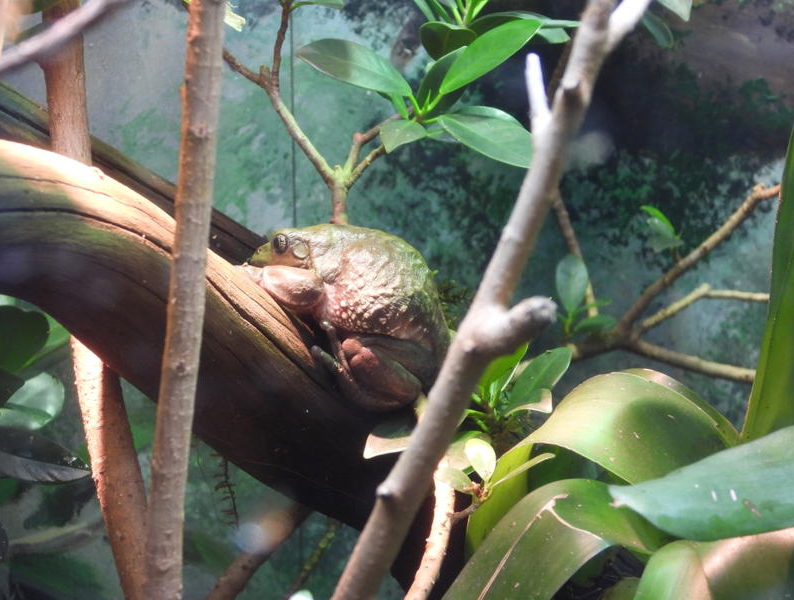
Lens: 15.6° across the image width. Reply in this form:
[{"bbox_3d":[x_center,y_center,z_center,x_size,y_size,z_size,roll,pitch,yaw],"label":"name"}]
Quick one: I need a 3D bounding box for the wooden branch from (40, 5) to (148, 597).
[{"bbox_3d":[-0.170,0.000,1.620,0.030,0.335,0.040,-7,0,0],"label":"wooden branch"}]

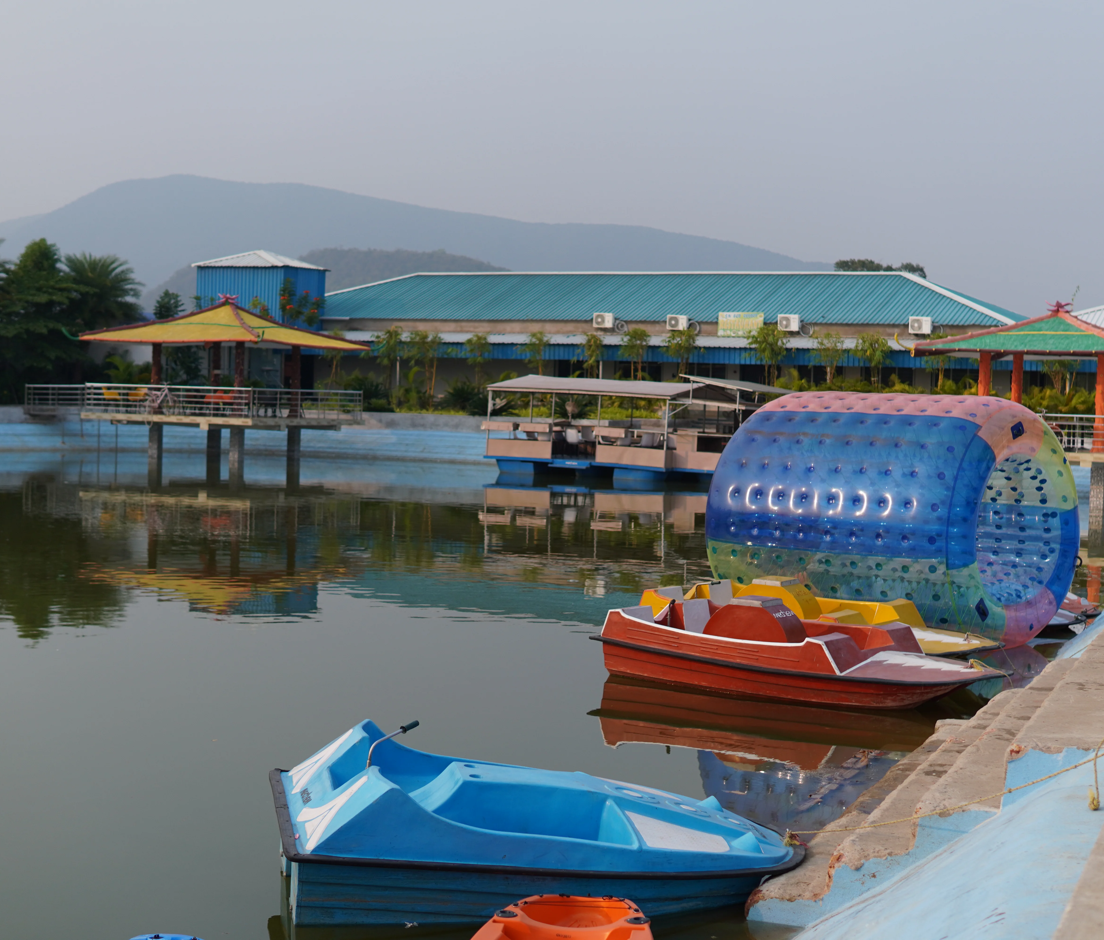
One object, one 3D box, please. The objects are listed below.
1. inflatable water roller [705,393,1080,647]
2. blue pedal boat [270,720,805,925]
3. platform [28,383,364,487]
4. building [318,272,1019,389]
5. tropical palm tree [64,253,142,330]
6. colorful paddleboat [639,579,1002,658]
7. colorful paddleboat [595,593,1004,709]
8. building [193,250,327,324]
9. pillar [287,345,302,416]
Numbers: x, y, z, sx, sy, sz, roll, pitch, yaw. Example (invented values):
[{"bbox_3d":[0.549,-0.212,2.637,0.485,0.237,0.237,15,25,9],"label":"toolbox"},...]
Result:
[{"bbox_3d":[3.512,0.474,18.245,3.149,2.491,2.491,4,3,41],"label":"inflatable water roller"},{"bbox_3d":[-0.078,1.654,8.680,2.538,0.787,1.668,2,2,-3],"label":"blue pedal boat"},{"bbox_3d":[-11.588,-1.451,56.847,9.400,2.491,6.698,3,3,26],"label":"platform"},{"bbox_3d":[3.416,-4.928,71.290,31.725,5.946,13.630,3,3,26],"label":"building"},{"bbox_3d":[-17.587,-5.475,68.706,3.525,6.002,3.525,2,2,0],"label":"tropical palm tree"},{"bbox_3d":[2.598,1.382,16.329,3.337,0.834,1.621,3,3,34],"label":"colorful paddleboat"},{"bbox_3d":[2.200,1.442,14.664,3.337,0.834,1.621,3,3,34],"label":"colorful paddleboat"},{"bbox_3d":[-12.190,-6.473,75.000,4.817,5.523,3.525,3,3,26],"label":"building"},{"bbox_3d":[-8.188,-2.844,56.340,0.341,2.271,0.341,3,3,26],"label":"pillar"}]

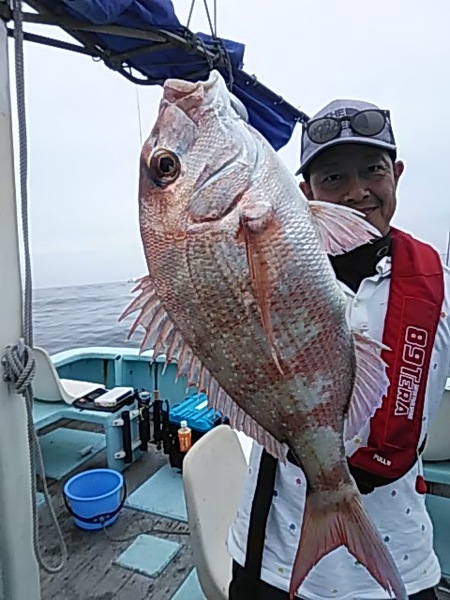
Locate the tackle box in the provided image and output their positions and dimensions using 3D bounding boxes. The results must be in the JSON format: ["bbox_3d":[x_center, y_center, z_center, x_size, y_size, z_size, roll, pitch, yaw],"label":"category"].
[{"bbox_3d":[-0.116,0.722,2.695,0.300,0.277,0.350,4,11,28],"label":"tackle box"}]

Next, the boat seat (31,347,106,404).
[{"bbox_3d":[-0.943,0.403,2.726,0.420,0.340,0.400,4,11,30],"label":"boat seat"}]

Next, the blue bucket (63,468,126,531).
[{"bbox_3d":[-0.571,0.887,2.147,0.250,0.175,0.250,-1,10,0],"label":"blue bucket"}]

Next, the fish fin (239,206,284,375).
[{"bbox_3d":[0.045,-0.012,0.545,0.040,0.190,0.020,-12,9,5],"label":"fish fin"}]

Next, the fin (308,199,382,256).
[{"bbox_3d":[0.149,-0.088,0.600,0.088,0.058,0.018,14,12,-7],"label":"fin"}]

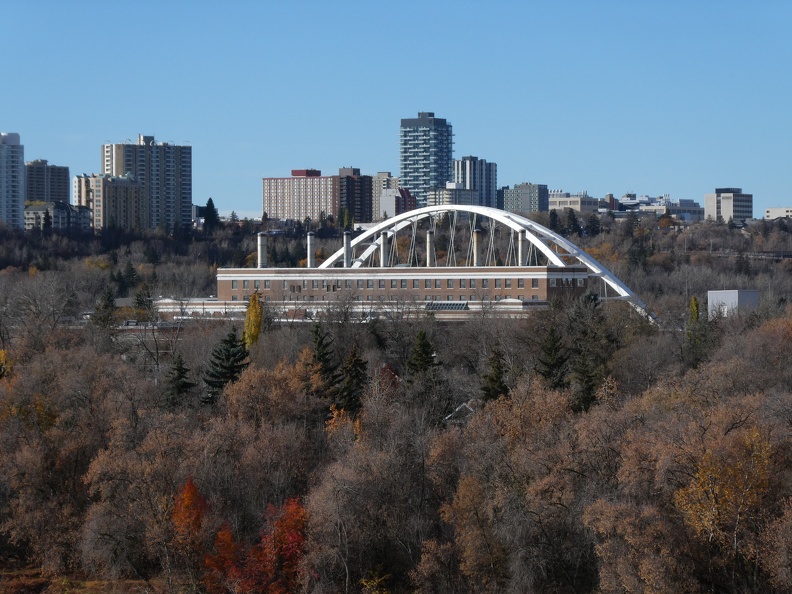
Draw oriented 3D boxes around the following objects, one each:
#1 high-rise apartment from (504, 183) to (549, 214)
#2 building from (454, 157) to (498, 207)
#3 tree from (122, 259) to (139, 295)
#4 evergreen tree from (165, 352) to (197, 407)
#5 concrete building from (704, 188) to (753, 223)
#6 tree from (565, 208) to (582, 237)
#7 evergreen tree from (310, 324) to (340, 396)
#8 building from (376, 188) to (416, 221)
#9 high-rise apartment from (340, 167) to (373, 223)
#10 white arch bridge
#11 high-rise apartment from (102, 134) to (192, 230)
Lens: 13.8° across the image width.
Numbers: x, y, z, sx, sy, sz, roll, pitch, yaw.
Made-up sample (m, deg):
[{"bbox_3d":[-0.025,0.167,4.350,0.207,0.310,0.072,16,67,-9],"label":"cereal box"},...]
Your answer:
[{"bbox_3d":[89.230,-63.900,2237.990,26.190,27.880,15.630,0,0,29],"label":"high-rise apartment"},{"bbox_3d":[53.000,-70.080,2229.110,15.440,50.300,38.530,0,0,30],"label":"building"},{"bbox_3d":[-113.610,-7.490,1400.000,7.000,16.500,7.000,0,1,0],"label":"tree"},{"bbox_3d":[-36.830,15.160,560.060,5.650,11.300,5.650,0,0,0],"label":"evergreen tree"},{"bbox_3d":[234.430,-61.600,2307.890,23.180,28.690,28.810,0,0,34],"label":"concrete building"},{"bbox_3d":[106.180,-44.290,1959.850,10.180,17.370,10.180,0,0,0],"label":"tree"},{"bbox_3d":[-11.300,10.560,510.000,5.400,12.700,5.400,0,0,0],"label":"evergreen tree"},{"bbox_3d":[1.050,-62.370,2280.000,14.000,26.000,25.000,0,1,35],"label":"building"},{"bbox_3d":[-28.130,-71.930,2330.000,16.000,41.000,20.000,0,0,34],"label":"high-rise apartment"},{"bbox_3d":[26.410,-14.610,1440.000,208.000,54.000,36.000,0,0,44],"label":"white arch bridge"},{"bbox_3d":[-147.620,-65.810,1939.170,47.540,58.260,23.850,0,0,-37],"label":"high-rise apartment"}]

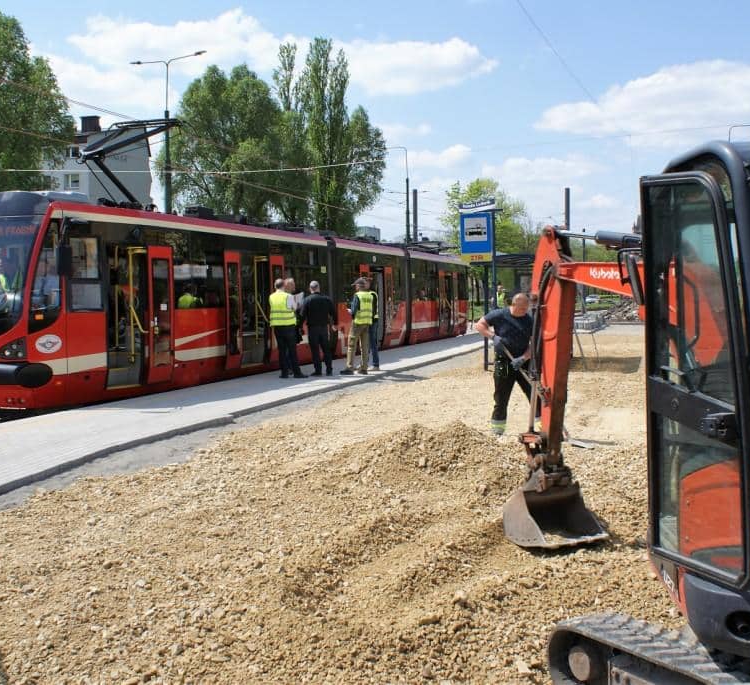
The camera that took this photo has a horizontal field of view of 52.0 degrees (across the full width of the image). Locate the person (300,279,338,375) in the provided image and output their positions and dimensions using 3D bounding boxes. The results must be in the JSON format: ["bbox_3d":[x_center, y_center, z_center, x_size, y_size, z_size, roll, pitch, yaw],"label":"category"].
[{"bbox_3d":[-1.034,-0.252,14.008,0.550,1.710,0.360,-1,4,-12],"label":"person"}]

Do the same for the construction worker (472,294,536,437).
[{"bbox_3d":[1.525,0.252,8.727,0.670,1.640,0.550,-2,5,-30],"label":"construction worker"}]

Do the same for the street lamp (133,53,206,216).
[{"bbox_3d":[-8.214,-5.920,30.665,3.700,11.190,0.350,2,4,23],"label":"street lamp"}]

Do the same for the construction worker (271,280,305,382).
[{"bbox_3d":[-1.601,-0.262,13.844,0.520,1.760,0.380,2,4,23],"label":"construction worker"}]

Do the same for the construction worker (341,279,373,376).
[{"bbox_3d":[-0.345,-0.307,14.255,0.540,1.790,0.420,-3,5,-40],"label":"construction worker"}]

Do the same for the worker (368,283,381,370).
[{"bbox_3d":[-0.068,-0.304,14.784,0.380,1.710,0.520,1,4,9],"label":"worker"}]

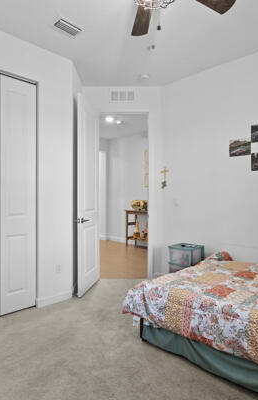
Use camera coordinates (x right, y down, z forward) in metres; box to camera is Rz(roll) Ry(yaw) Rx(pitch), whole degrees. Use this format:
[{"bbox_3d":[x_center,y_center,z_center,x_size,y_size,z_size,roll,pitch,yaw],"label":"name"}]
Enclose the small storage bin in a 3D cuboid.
[{"bbox_3d":[0.743,0.880,3.422,0.340,0.590,0.330,0,0,-44],"label":"small storage bin"}]

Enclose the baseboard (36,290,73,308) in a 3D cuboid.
[{"bbox_3d":[-0.832,1.128,3.039,0.445,0.094,0.015,0,0,-44],"label":"baseboard"}]

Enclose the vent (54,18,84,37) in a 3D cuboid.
[{"bbox_3d":[-0.592,-1.661,2.595,0.255,0.016,0.148,0,0,-44],"label":"vent"}]

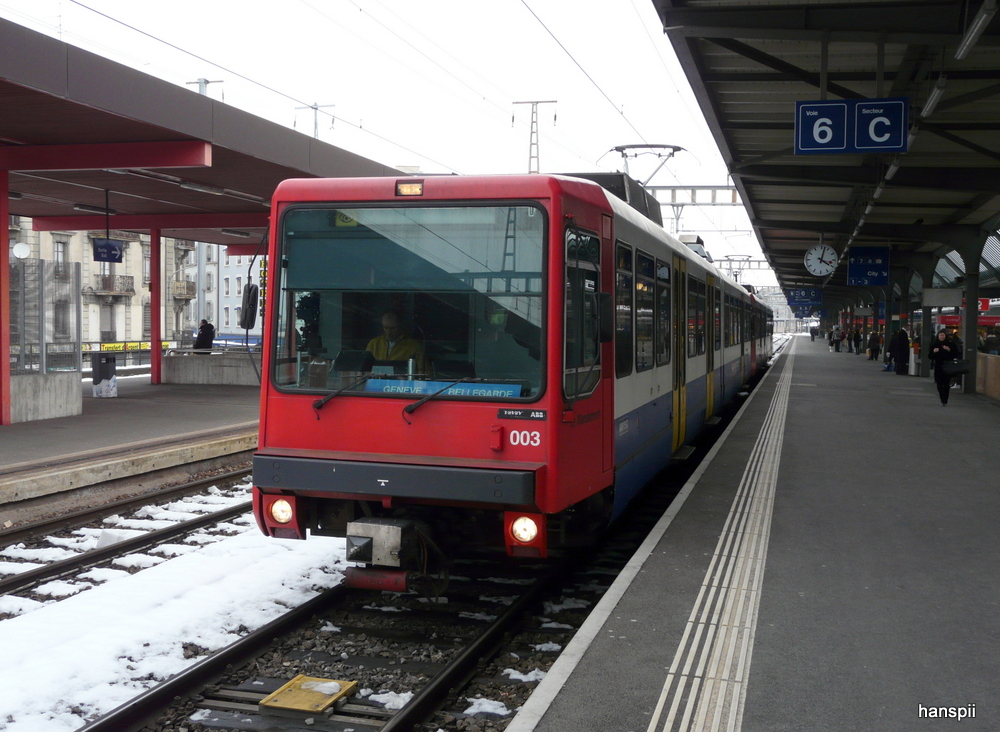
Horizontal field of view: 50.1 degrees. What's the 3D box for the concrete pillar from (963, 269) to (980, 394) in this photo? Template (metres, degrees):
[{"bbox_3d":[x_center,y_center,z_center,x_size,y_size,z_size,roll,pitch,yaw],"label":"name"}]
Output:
[{"bbox_3d":[12.233,-0.928,27.836,0.320,3.250,0.400,1,2,16],"label":"concrete pillar"}]

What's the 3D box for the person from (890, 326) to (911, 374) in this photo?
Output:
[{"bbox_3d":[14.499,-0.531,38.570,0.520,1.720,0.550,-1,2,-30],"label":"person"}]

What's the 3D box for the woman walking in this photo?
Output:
[{"bbox_3d":[9.343,0.038,22.472,0.600,1.630,0.450,1,2,18],"label":"woman walking"}]

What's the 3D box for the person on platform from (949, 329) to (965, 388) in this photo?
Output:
[{"bbox_3d":[12.820,-0.196,29.972,0.450,1.640,0.500,1,2,3],"label":"person on platform"}]

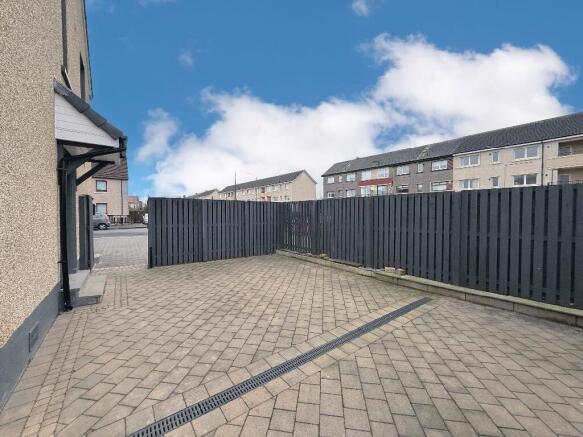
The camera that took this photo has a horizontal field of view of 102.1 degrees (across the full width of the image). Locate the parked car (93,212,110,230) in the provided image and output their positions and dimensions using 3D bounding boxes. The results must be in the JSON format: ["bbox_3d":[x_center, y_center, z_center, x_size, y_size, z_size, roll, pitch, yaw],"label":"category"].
[{"bbox_3d":[-17.200,0.234,19.100,3.950,1.480,1.700,-1,2,-41],"label":"parked car"}]

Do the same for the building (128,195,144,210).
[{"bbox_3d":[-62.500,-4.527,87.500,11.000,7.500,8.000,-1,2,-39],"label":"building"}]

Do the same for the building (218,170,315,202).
[{"bbox_3d":[-10.000,-5.860,70.300,7.800,11.000,42.300,-1,2,-39],"label":"building"}]

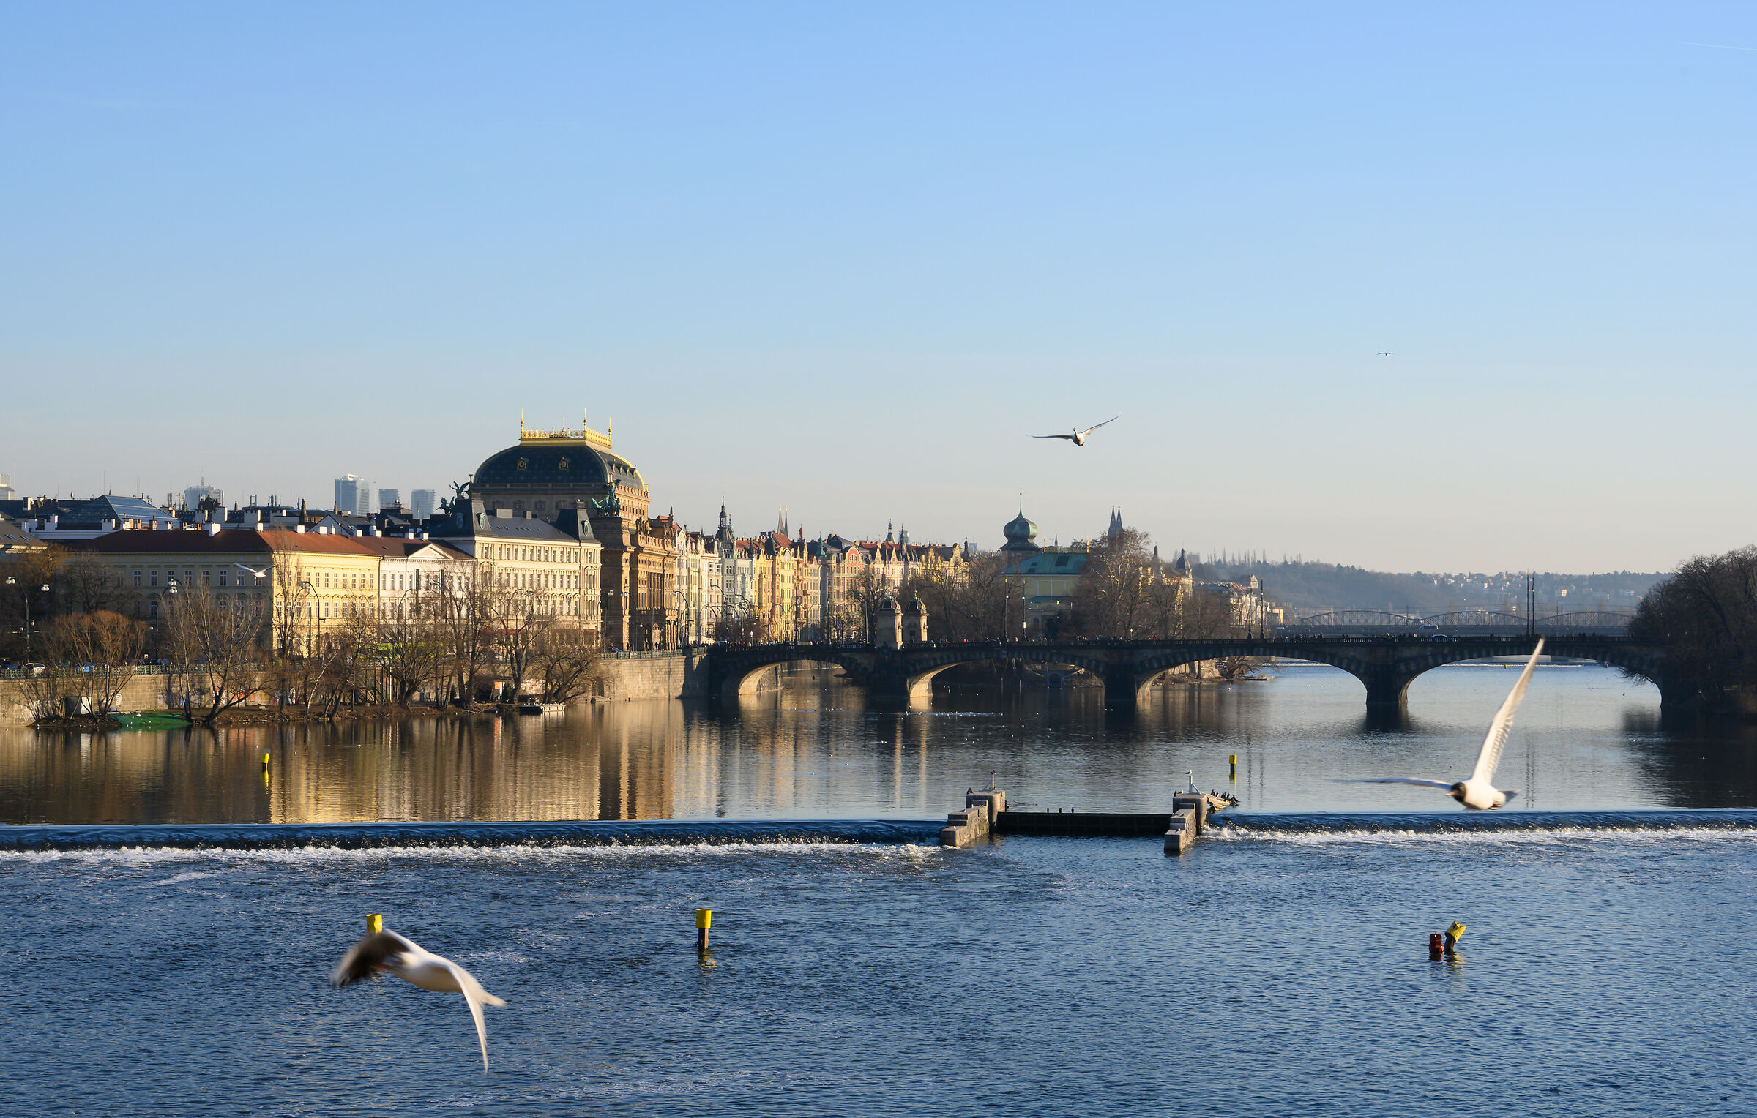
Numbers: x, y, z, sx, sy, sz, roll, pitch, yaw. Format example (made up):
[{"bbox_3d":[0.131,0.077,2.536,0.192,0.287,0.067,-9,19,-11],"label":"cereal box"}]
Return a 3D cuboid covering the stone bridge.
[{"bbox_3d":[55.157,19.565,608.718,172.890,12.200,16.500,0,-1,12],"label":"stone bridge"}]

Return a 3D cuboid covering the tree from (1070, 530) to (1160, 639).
[{"bbox_3d":[54.411,8.362,785.000,20.820,29.980,18.740,0,-1,0],"label":"tree"}]

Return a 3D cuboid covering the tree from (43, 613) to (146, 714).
[{"bbox_3d":[-97.425,12.984,425.000,12.300,13.330,11.070,0,-1,0],"label":"tree"}]

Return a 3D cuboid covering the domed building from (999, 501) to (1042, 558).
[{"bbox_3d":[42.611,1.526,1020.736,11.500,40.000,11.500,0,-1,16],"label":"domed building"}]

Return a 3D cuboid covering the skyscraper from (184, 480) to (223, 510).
[{"bbox_3d":[-851.484,-54.410,4305.547,44.000,92.000,40.000,0,-1,16],"label":"skyscraper"}]

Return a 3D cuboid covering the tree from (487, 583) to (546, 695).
[{"bbox_3d":[-53.998,12.608,510.000,8.610,17.430,7.750,0,-1,0],"label":"tree"}]

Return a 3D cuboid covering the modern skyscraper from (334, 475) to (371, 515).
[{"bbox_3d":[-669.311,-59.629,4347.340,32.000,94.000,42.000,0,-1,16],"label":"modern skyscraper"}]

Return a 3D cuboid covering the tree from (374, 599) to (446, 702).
[{"bbox_3d":[-66.865,13.241,488.000,10.390,15.500,9.350,0,-1,0],"label":"tree"}]

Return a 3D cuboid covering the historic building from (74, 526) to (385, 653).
[{"bbox_3d":[-102.470,5.857,544.333,33.500,19.500,35.000,0,-1,20],"label":"historic building"}]

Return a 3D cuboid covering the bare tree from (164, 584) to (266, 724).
[{"bbox_3d":[-82.957,11.843,427.000,12.700,17.510,11.430,0,-1,0],"label":"bare tree"}]

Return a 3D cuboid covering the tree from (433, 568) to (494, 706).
[{"bbox_3d":[-60.310,11.188,497.000,8.990,19.580,8.090,0,-1,0],"label":"tree"}]

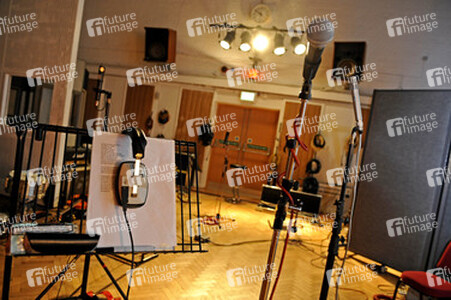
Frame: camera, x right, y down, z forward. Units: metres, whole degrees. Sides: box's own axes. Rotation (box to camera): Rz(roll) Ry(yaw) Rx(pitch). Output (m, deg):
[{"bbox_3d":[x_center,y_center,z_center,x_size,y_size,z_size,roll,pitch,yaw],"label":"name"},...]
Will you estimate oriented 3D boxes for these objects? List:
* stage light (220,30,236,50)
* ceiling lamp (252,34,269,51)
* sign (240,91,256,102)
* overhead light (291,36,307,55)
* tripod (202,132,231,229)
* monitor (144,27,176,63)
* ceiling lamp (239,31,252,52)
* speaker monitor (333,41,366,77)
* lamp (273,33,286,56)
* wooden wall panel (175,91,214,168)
[{"bbox_3d":[0.063,-2.183,6.707,0.210,0.370,0.220,10,-29,30],"label":"stage light"},{"bbox_3d":[0.732,-2.217,6.972,0.260,0.260,0.360,8,26,2],"label":"ceiling lamp"},{"bbox_3d":[0.503,-1.174,7.458,0.320,0.200,0.080,9,2,11],"label":"sign"},{"bbox_3d":[1.353,-1.952,6.329,0.210,0.220,0.370,7,41,-17],"label":"overhead light"},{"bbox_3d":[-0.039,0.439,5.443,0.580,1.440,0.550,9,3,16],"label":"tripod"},{"bbox_3d":[-1.460,-2.350,7.625,0.560,0.700,0.420,9,15,13],"label":"monitor"},{"bbox_3d":[0.420,-2.254,7.035,0.250,0.380,0.250,8,-32,-7],"label":"ceiling lamp"},{"bbox_3d":[2.382,-1.678,6.460,0.550,0.690,0.380,10,16,25],"label":"speaker monitor"},{"bbox_3d":[1.106,-2.149,6.897,0.250,0.400,0.250,8,-26,-9],"label":"lamp"},{"bbox_3d":[-0.744,-0.481,7.762,0.770,1.750,0.060,9,3,16],"label":"wooden wall panel"}]

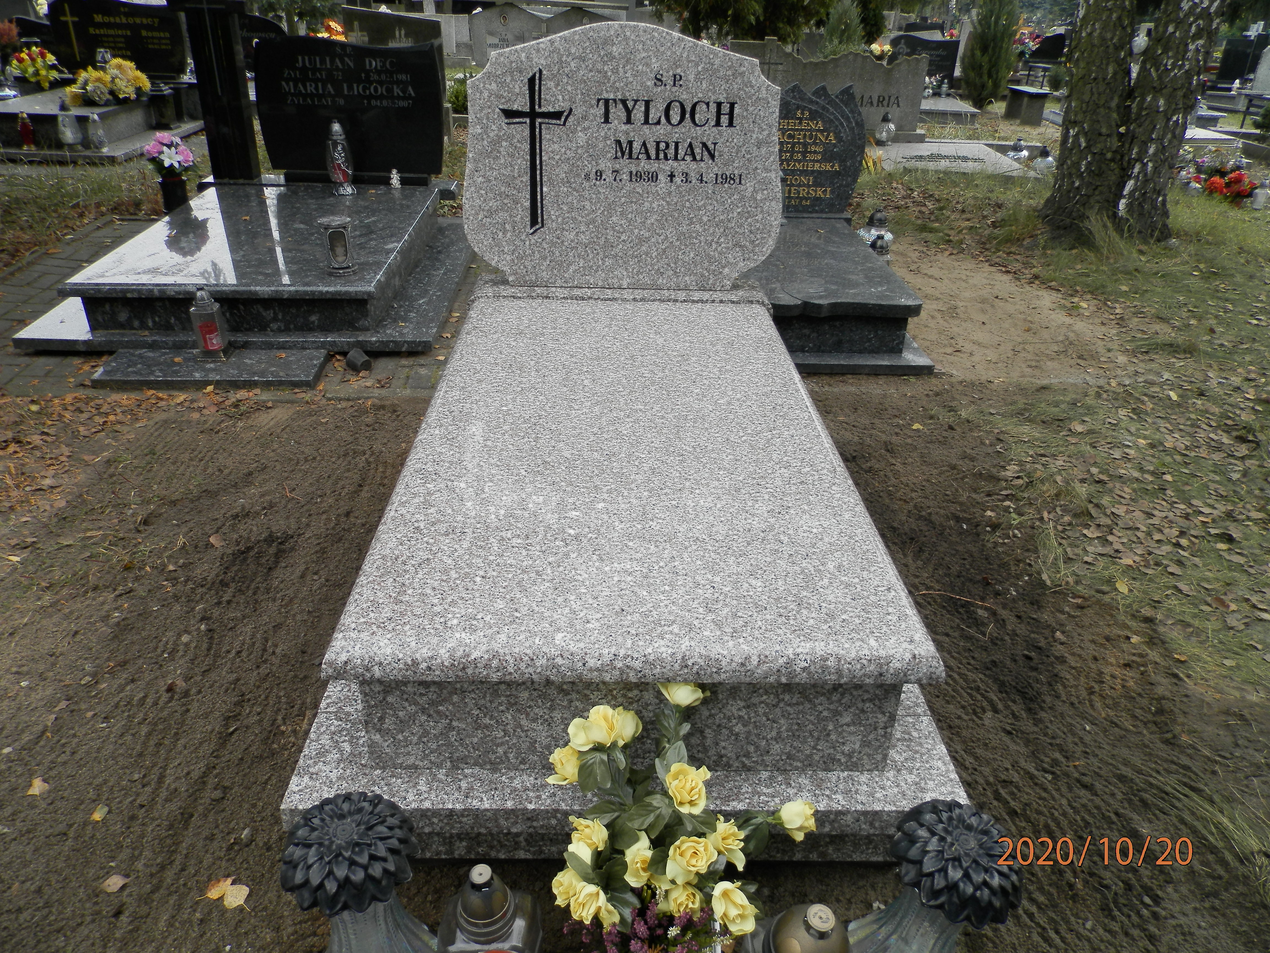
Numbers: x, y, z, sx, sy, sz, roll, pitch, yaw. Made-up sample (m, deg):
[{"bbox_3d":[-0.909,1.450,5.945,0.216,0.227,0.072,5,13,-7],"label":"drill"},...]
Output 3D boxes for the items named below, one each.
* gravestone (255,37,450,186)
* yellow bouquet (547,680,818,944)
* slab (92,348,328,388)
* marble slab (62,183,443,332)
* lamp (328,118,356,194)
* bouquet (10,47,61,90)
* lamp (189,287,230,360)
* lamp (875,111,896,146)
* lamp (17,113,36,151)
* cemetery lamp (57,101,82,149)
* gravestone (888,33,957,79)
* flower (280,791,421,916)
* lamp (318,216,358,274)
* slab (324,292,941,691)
[{"bbox_3d":[-1.433,-1.878,4.677,0.910,0.654,0.080,1,27,-2],"label":"gravestone"},{"bbox_3d":[0.065,0.529,1.407,0.380,0.290,0.310,0,29,-3],"label":"yellow bouquet"},{"bbox_3d":[-1.537,-0.397,3.337,0.750,0.036,0.310,0,29,-3],"label":"slab"},{"bbox_3d":[-1.414,-0.914,3.706,1.020,0.215,1.430,0,28,-3],"label":"marble slab"},{"bbox_3d":[-1.325,-1.431,4.111,0.112,0.316,0.112,-3,28,-9],"label":"lamp"},{"bbox_3d":[-4.548,-3.110,6.973,0.350,0.300,0.270,-7,29,-17],"label":"bouquet"},{"bbox_3d":[-1.364,-0.492,2.946,0.089,0.222,0.089,0,28,-4],"label":"lamp"},{"bbox_3d":[1.980,-2.753,7.238,0.155,0.228,0.155,6,28,8],"label":"lamp"},{"bbox_3d":[-4.117,-2.337,6.205,0.105,0.240,0.105,0,29,-3],"label":"lamp"},{"bbox_3d":[-3.833,-2.393,6.231,0.145,0.325,0.145,0,29,-3],"label":"cemetery lamp"},{"bbox_3d":[3.081,-4.419,9.820,0.760,0.560,0.100,0,29,-3],"label":"gravestone"},{"bbox_3d":[-0.294,0.393,0.968,0.140,0.070,0.140,1,28,-2],"label":"flower"},{"bbox_3d":[-1.115,-0.867,3.458,0.122,0.195,0.122,-2,30,-8],"label":"lamp"},{"bbox_3d":[-0.018,-0.154,2.031,0.855,0.060,1.776,1,28,-2],"label":"slab"}]

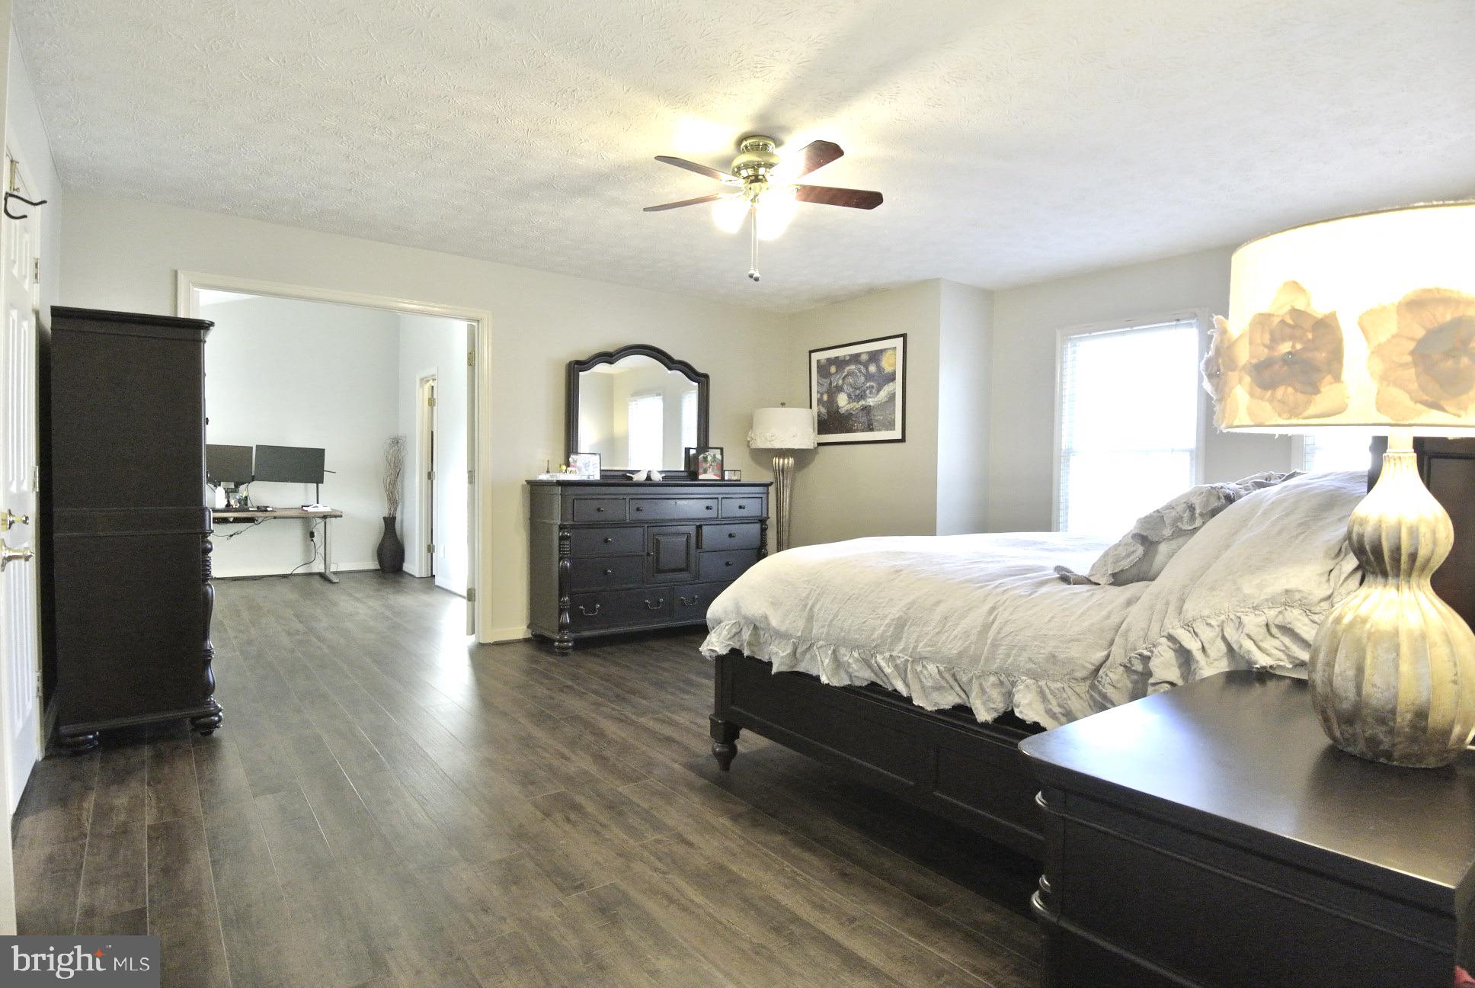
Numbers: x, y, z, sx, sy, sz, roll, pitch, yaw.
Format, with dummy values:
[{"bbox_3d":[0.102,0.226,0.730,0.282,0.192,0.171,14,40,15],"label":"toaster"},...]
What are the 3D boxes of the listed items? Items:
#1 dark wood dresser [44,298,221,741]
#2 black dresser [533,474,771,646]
[{"bbox_3d":[-2.639,0.139,3.287,0.500,1.700,0.980,-1,2,-37],"label":"dark wood dresser"},{"bbox_3d":[-0.564,0.435,5.178,1.700,1.040,0.540,-1,2,-37],"label":"black dresser"}]

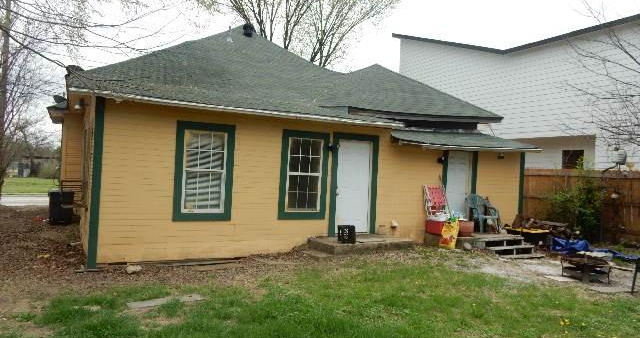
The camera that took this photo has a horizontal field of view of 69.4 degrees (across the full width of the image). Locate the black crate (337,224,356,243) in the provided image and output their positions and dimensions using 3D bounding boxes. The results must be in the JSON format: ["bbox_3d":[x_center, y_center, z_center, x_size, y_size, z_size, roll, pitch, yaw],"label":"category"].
[{"bbox_3d":[0.542,1.300,9.173,0.285,0.320,0.320,3,0,-6],"label":"black crate"}]

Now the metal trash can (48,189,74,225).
[{"bbox_3d":[-7.474,1.115,13.447,0.580,1.000,0.640,3,0,-22],"label":"metal trash can"}]

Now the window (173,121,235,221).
[{"bbox_3d":[-2.176,0.062,8.777,1.099,1.860,0.100,3,0,-24],"label":"window"}]

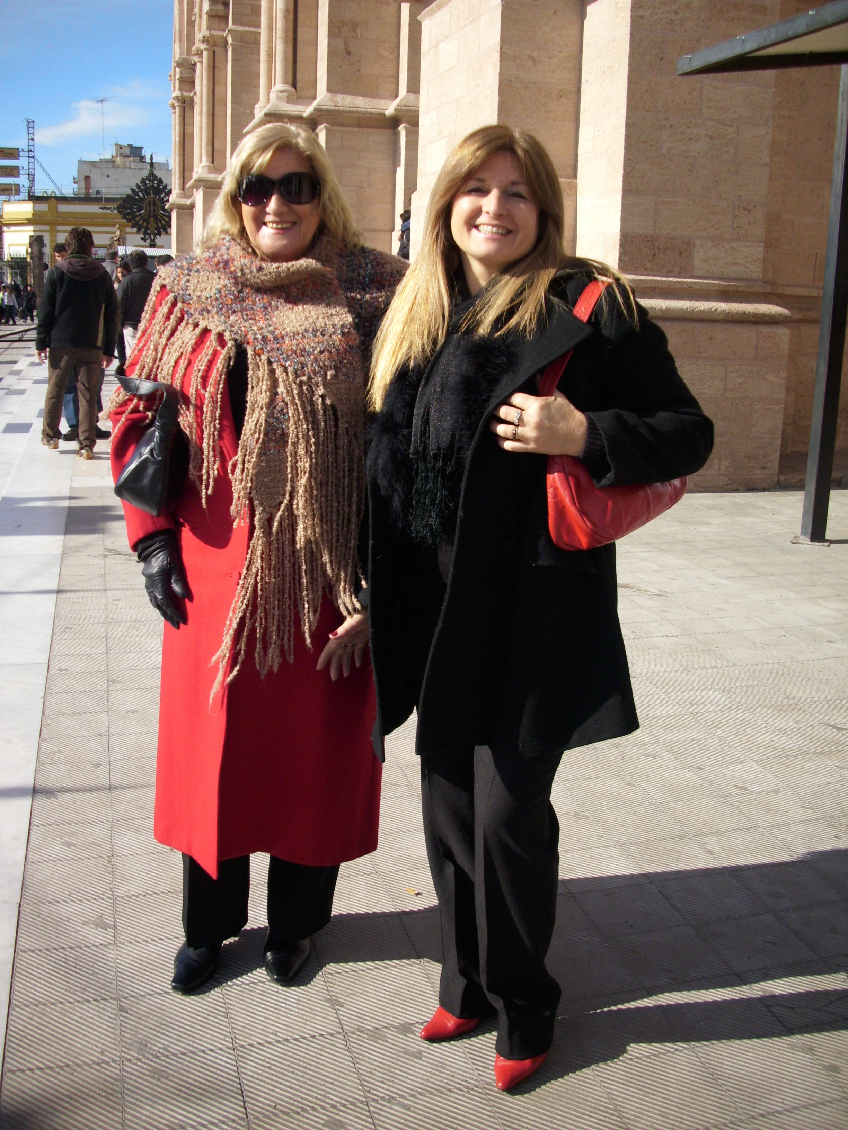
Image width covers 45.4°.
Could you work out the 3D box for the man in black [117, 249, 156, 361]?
[{"bbox_3d":[-3.363,-2.854,11.995,0.520,1.700,0.340,0,14,-11],"label":"man in black"}]

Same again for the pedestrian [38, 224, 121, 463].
[{"bbox_3d":[-2.772,-1.802,8.137,0.600,1.740,0.380,-4,15,-24],"label":"pedestrian"}]

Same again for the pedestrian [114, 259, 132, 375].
[{"bbox_3d":[-3.863,-3.110,13.084,0.460,1.600,0.320,2,13,-1],"label":"pedestrian"}]

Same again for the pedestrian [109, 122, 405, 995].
[{"bbox_3d":[-0.310,0.041,2.002,0.530,1.700,0.400,4,13,8],"label":"pedestrian"}]

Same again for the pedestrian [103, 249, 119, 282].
[{"bbox_3d":[-5.290,-4.460,17.195,0.500,1.700,0.330,5,14,13],"label":"pedestrian"}]

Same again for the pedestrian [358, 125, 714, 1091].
[{"bbox_3d":[0.153,0.130,1.804,0.540,1.700,0.420,8,15,23],"label":"pedestrian"}]

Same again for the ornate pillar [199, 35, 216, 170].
[{"bbox_3d":[-7.151,-15.246,33.490,0.550,4.257,0.550,-2,14,-18],"label":"ornate pillar"}]

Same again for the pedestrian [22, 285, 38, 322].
[{"bbox_3d":[-17.081,-11.340,44.005,0.520,1.600,0.380,4,13,8],"label":"pedestrian"}]

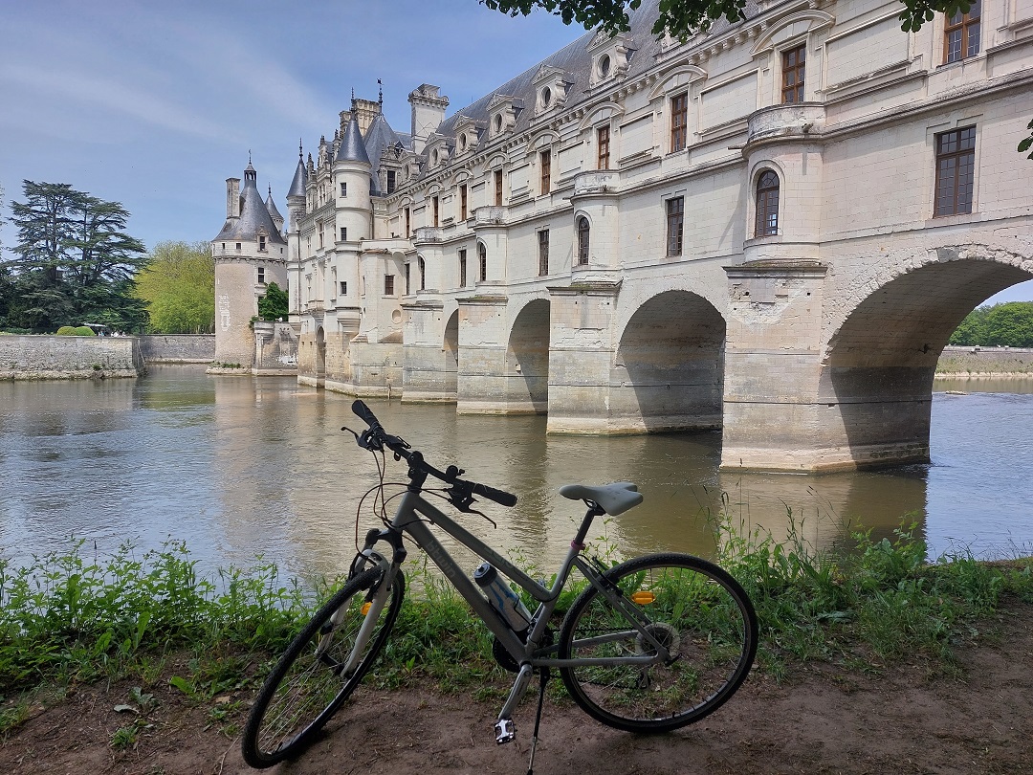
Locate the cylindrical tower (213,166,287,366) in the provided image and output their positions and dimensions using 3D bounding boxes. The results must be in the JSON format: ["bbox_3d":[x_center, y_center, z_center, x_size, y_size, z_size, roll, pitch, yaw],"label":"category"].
[{"bbox_3d":[-38.657,-17.514,104.500,11.500,31.000,11.500,-1,4,-30],"label":"cylindrical tower"}]

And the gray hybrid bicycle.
[{"bbox_3d":[0.028,0.668,2.290,1.650,1.120,0.620,0,10,-7],"label":"gray hybrid bicycle"}]

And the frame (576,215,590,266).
[{"bbox_3d":[3.655,-7.929,38.935,0.160,2.600,1.150,-1,4,-30],"label":"frame"}]

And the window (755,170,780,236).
[{"bbox_3d":[9.876,-7.242,28.172,0.160,2.500,1.200,-1,4,-30],"label":"window"}]

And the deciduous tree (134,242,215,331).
[{"bbox_3d":[-78.335,-23.027,165.000,18.000,21.500,19.000,-1,4,-30],"label":"deciduous tree"}]

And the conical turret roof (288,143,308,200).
[{"bbox_3d":[-26.351,-26.643,87.500,3.400,6.900,3.400,-1,4,-30],"label":"conical turret roof"}]

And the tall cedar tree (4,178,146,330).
[{"bbox_3d":[-86.098,-25.521,140.000,24.000,29.500,27.000,-1,4,-30],"label":"tall cedar tree"}]

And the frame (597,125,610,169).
[{"bbox_3d":[4.827,-13.057,39.531,0.160,2.500,1.220,-1,4,-30],"label":"frame"}]

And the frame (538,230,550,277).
[{"bbox_3d":[1.746,-8.458,45.078,0.160,2.760,1.220,-1,4,-30],"label":"frame"}]

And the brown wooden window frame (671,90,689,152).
[{"bbox_3d":[7.815,-12.711,34.361,0.160,2.620,1.220,-1,4,-30],"label":"brown wooden window frame"}]

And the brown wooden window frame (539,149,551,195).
[{"bbox_3d":[1.822,-13.411,44.729,0.160,2.620,1.220,-1,4,-30],"label":"brown wooden window frame"}]

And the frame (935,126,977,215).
[{"bbox_3d":[14.308,-7.045,23.342,0.160,2.760,1.260,-1,4,-30],"label":"frame"}]

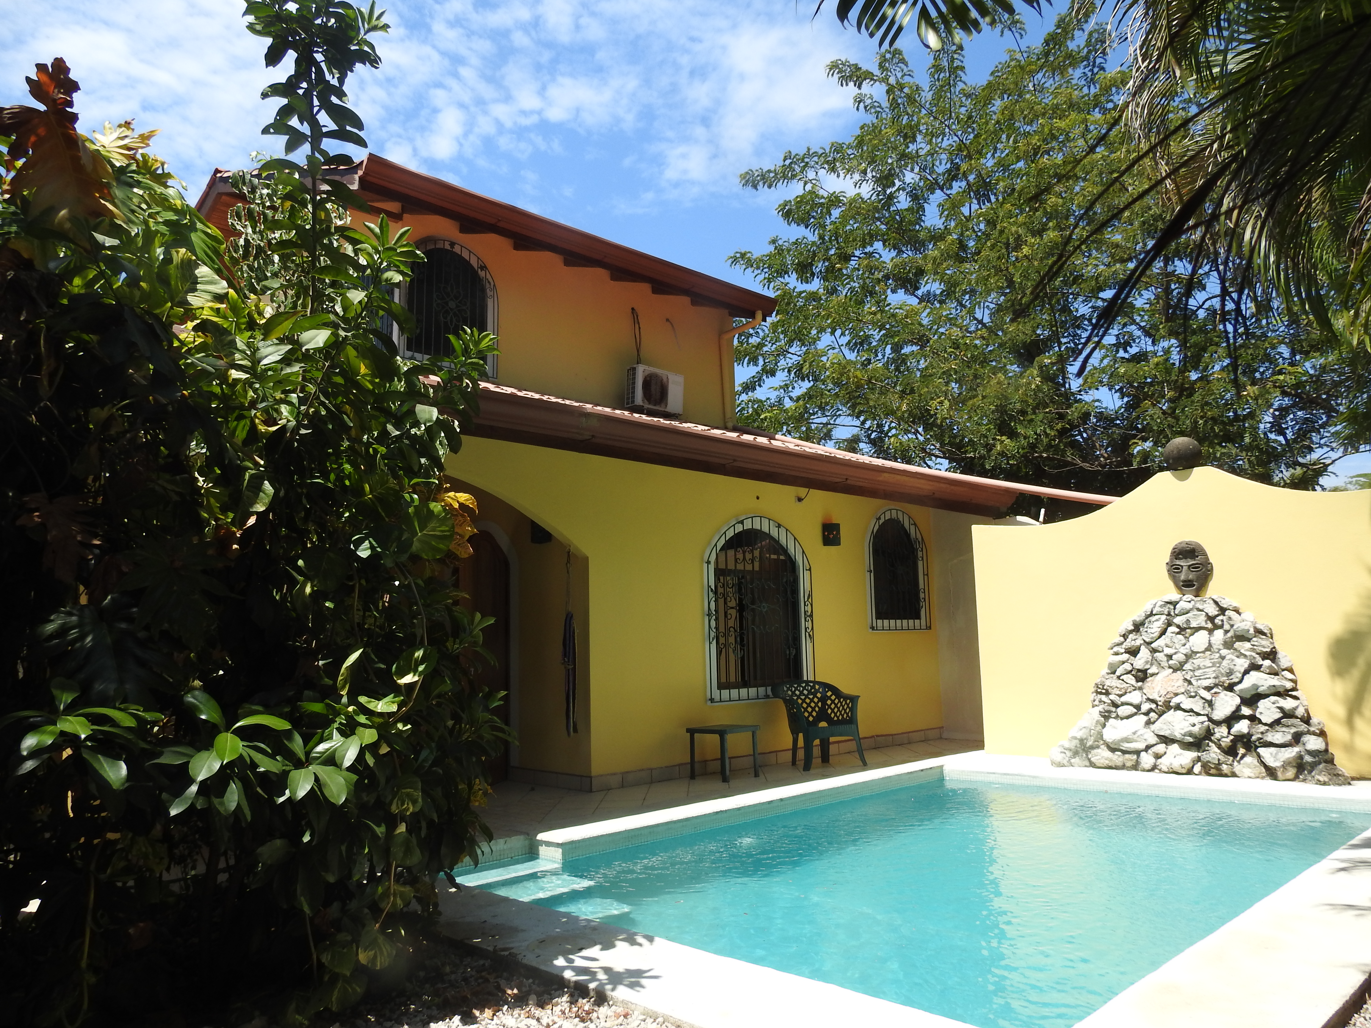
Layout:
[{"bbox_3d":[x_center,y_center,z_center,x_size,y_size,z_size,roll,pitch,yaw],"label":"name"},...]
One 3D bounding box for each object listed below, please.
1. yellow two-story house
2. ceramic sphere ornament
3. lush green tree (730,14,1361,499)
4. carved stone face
[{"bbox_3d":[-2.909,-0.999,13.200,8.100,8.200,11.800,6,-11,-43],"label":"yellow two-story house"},{"bbox_3d":[4.486,-0.541,8.571,0.355,0.345,0.355,6,-11,-43],"label":"ceramic sphere ornament"},{"bbox_3d":[6.170,-2.878,16.568,10.800,12.600,9.800,-5,-9,21],"label":"lush green tree"},{"bbox_3d":[4.412,0.474,8.330,0.160,0.480,0.370,6,-11,-43],"label":"carved stone face"}]

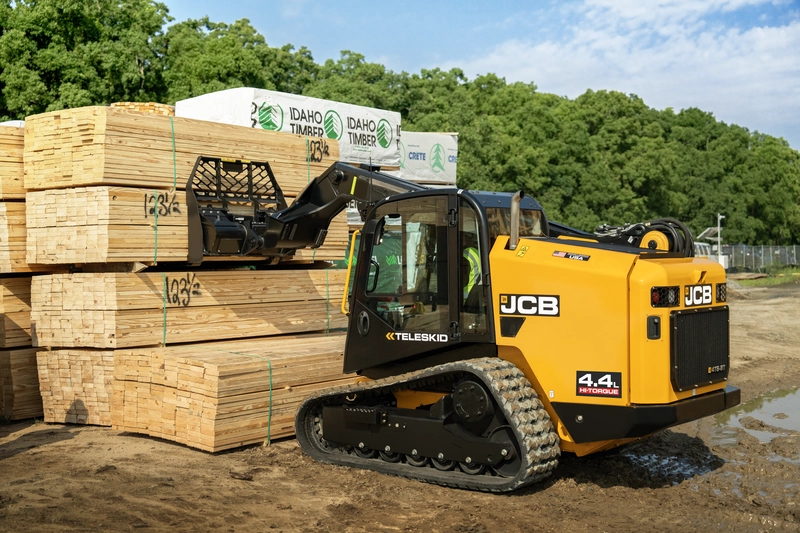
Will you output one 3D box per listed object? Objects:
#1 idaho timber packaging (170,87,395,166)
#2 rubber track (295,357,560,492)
[{"bbox_3d":[-1.298,-1.586,12.928,1.326,0.688,2.494,0,0,39],"label":"idaho timber packaging"},{"bbox_3d":[0.136,1.026,7.384,2.045,0.838,0.400,0,0,40],"label":"rubber track"}]

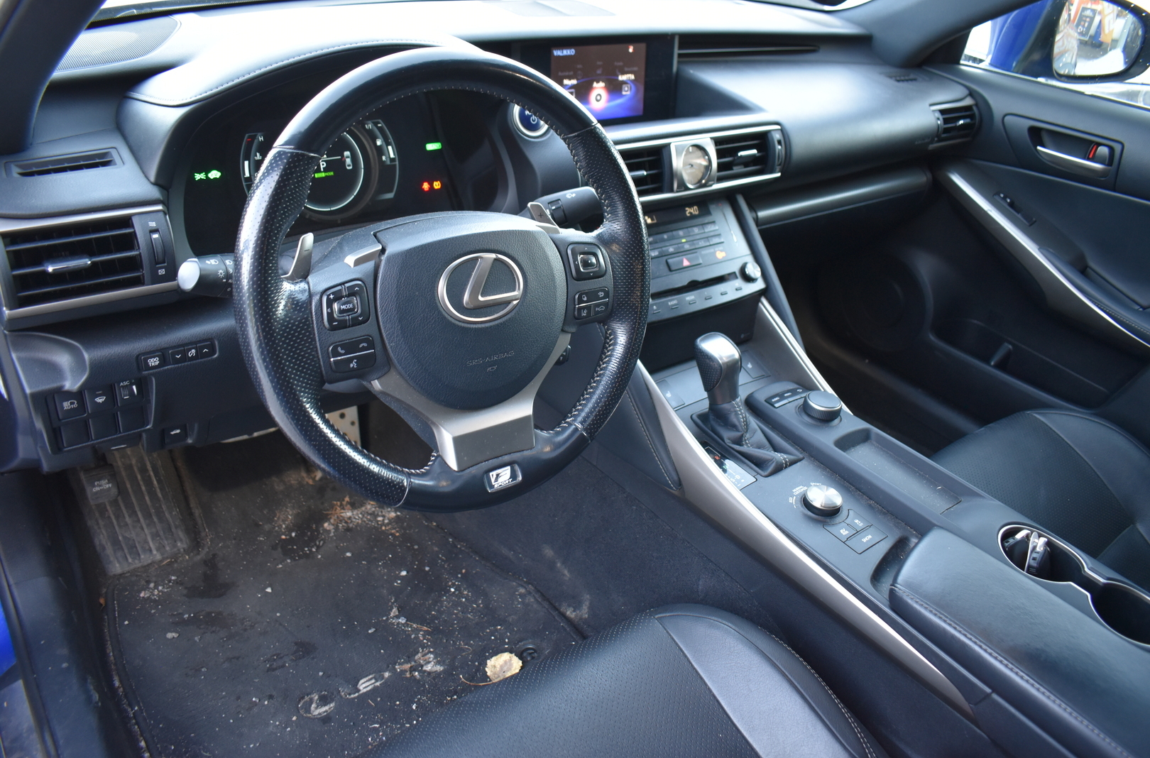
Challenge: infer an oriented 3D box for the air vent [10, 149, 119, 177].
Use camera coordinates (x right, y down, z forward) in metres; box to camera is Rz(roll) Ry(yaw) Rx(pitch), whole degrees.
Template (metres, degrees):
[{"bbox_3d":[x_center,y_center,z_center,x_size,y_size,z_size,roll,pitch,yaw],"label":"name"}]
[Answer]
[{"bbox_3d":[-0.448,-0.185,0.758,0.087,0.014,0.027,-17,53,-32],"label":"air vent"}]

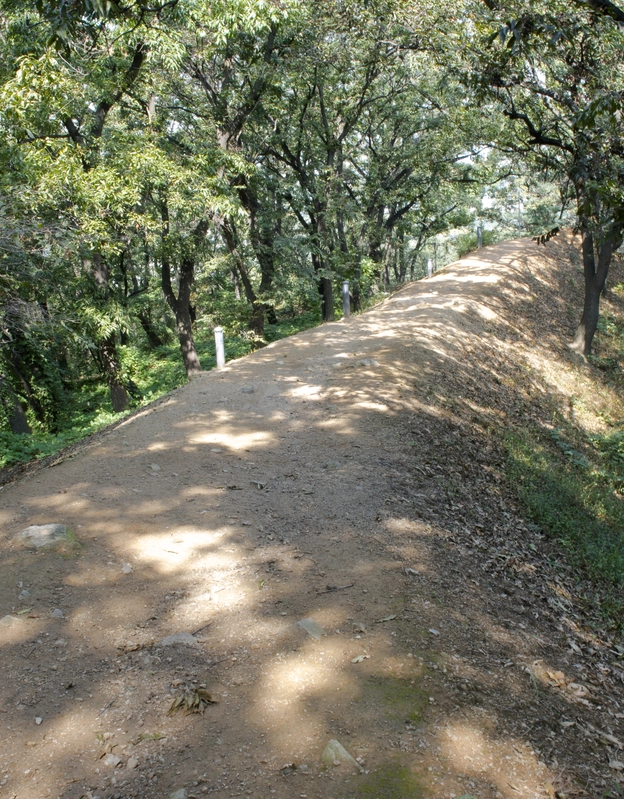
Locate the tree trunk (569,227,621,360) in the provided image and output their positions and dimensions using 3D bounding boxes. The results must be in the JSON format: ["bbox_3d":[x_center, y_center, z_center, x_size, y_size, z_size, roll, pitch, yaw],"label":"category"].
[{"bbox_3d":[6.359,-2.409,18.000,1.135,2.971,0.650,-2,4,0],"label":"tree trunk"}]

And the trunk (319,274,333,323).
[{"bbox_3d":[0.338,-2.551,20.000,0.340,1.251,0.340,-2,4,0],"label":"trunk"}]

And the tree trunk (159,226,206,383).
[{"bbox_3d":[-2.448,-1.820,15.000,0.837,2.851,0.500,-2,4,0],"label":"tree trunk"}]

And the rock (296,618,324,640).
[{"bbox_3d":[-0.008,1.165,4.050,0.135,0.050,0.130,-2,4,0],"label":"rock"}]

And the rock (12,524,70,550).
[{"bbox_3d":[-1.887,0.966,5.600,0.380,0.090,0.280,-2,4,0],"label":"rock"}]

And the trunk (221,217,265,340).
[{"bbox_3d":[-1.521,-2.670,17.500,0.934,2.583,0.550,-2,4,0],"label":"trunk"}]

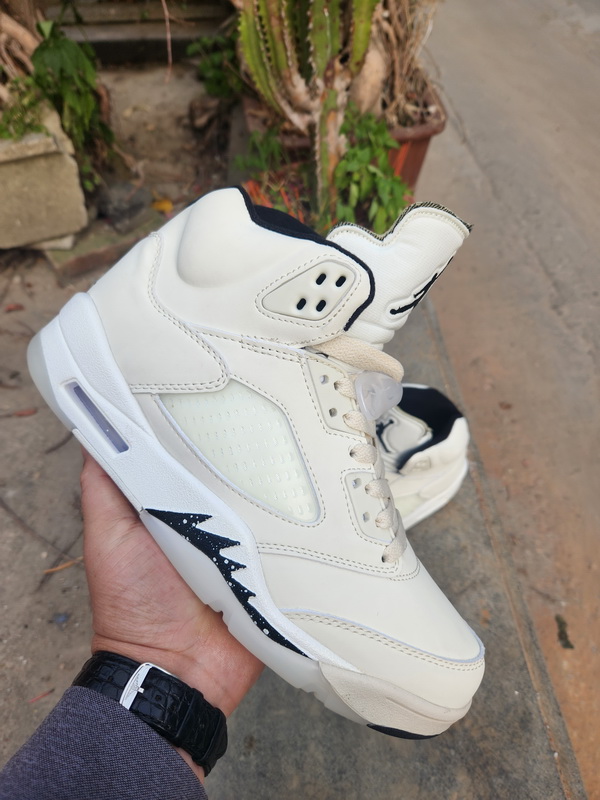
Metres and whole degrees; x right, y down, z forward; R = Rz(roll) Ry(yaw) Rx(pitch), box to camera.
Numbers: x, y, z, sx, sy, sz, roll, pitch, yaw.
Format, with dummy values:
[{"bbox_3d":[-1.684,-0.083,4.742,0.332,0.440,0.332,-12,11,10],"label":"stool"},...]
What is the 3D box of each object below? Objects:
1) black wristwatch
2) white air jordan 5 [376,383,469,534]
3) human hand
[{"bbox_3d":[-0.067,0.139,0.236,0.068,0.052,0.022,34,43,-4],"label":"black wristwatch"},{"bbox_3d":[0.059,0.084,0.556,0.300,0.155,0.115,-24,49,-19],"label":"white air jordan 5"},{"bbox_3d":[-0.046,0.080,0.275,0.105,0.075,0.145,40,34,4],"label":"human hand"}]

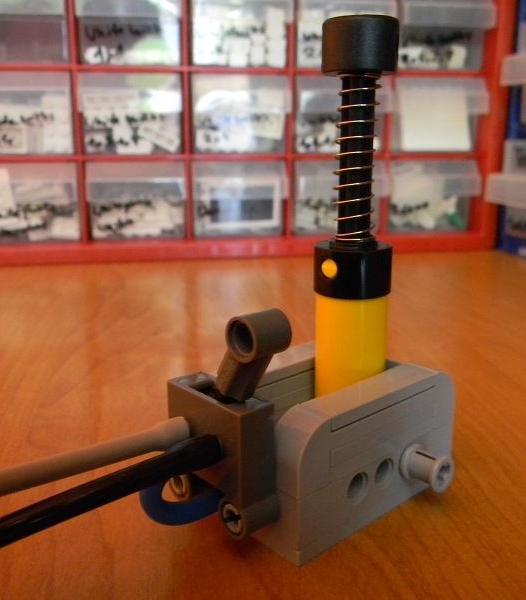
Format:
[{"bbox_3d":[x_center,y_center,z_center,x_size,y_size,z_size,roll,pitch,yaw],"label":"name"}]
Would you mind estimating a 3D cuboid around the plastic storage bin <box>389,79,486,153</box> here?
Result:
[{"bbox_3d":[0.095,-0.123,0.435,0.055,0.043,0.127,-2,15,-8],"label":"plastic storage bin"}]

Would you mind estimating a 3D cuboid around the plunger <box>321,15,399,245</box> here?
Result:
[{"bbox_3d":[0.019,-0.032,0.127,0.015,0.043,0.015,-2,15,-8],"label":"plunger"}]

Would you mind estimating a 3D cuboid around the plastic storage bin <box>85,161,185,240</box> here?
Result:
[{"bbox_3d":[-0.080,-0.071,0.421,0.055,0.043,0.127,-2,15,-8],"label":"plastic storage bin"}]

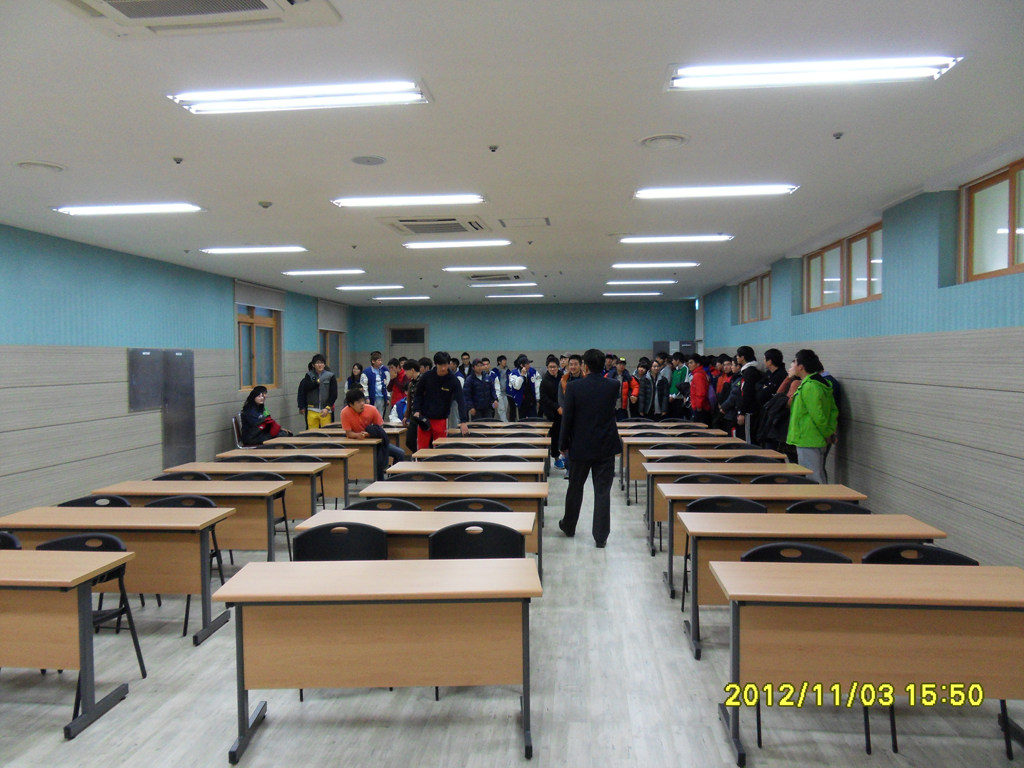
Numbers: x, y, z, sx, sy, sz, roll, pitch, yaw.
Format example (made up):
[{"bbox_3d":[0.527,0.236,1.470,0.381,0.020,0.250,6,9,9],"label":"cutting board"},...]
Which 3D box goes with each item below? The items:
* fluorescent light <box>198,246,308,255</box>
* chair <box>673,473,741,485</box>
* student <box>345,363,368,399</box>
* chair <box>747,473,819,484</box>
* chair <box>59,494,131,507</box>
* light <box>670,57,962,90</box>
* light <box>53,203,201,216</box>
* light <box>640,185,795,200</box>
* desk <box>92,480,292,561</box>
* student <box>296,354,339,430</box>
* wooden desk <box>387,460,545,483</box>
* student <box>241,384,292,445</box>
[{"bbox_3d":[-3.033,-1.582,8.371,1.240,0.080,0.250,0,2,6],"label":"fluorescent light"},{"bbox_3d":[1.464,1.091,5.294,0.500,0.780,0.480,0,2,5],"label":"chair"},{"bbox_3d":[-2.716,0.455,12.400,0.450,1.630,0.330,0,2,0],"label":"student"},{"bbox_3d":[2.086,1.093,5.306,0.490,0.780,0.490,0,2,4],"label":"chair"},{"bbox_3d":[-2.808,1.133,4.573,0.500,0.770,0.520,0,2,4],"label":"chair"},{"bbox_3d":[1.380,-1.451,3.271,1.250,0.070,0.270,0,2,5],"label":"light"},{"bbox_3d":[-3.309,-1.517,6.109,1.250,0.070,0.270,0,2,5],"label":"light"},{"bbox_3d":[1.562,-1.467,5.409,1.210,0.070,0.260,0,2,5],"label":"light"},{"bbox_3d":[-2.413,1.148,5.435,1.360,0.725,0.465,0,2,4],"label":"desk"},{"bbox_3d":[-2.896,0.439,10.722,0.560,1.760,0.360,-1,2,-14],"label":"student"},{"bbox_3d":[-0.378,1.096,6.297,1.343,0.720,0.460,0,2,4],"label":"wooden desk"},{"bbox_3d":[-3.524,0.688,10.380,0.760,1.300,0.500,0,2,7],"label":"student"}]

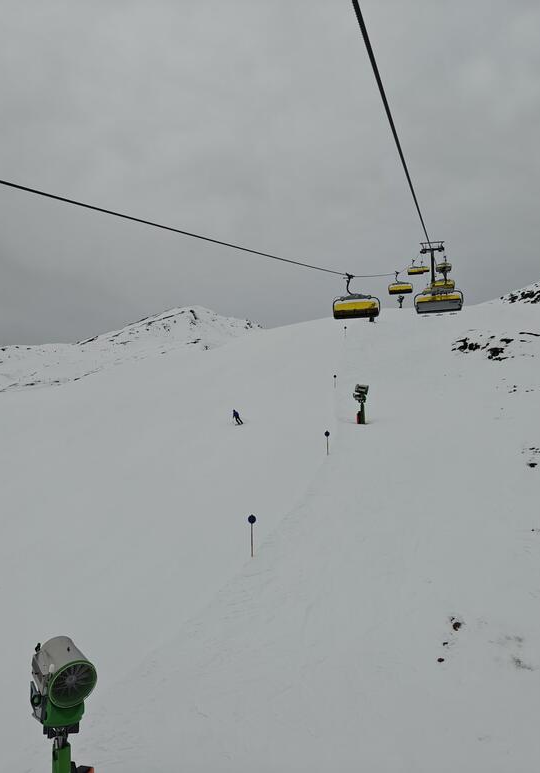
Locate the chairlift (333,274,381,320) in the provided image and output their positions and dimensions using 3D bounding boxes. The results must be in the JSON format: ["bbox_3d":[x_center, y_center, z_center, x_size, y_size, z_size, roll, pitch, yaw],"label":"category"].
[{"bbox_3d":[6.034,-6.151,47.200,3.250,3.200,1.800,-2,-4,14],"label":"chairlift"}]

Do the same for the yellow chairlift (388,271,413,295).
[{"bbox_3d":[17.460,-13.845,91.300,3.250,3.200,1.800,-2,-4,14],"label":"yellow chairlift"}]

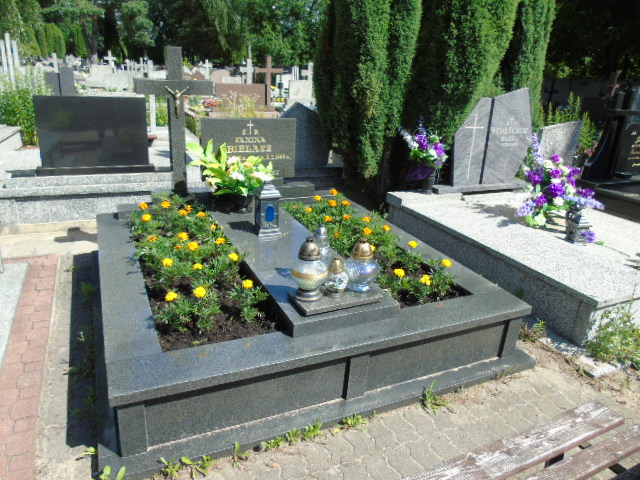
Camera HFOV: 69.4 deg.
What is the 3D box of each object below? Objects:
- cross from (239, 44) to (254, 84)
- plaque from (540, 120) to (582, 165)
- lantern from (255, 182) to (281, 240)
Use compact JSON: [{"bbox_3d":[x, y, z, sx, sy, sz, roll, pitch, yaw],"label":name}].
[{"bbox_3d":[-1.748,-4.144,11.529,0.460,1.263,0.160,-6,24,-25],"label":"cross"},{"bbox_3d":[3.294,-1.322,6.458,0.759,0.667,0.075,-6,23,-25],"label":"plaque"},{"bbox_3d":[-0.346,-0.220,3.063,0.162,0.351,0.162,-6,23,-25],"label":"lantern"}]

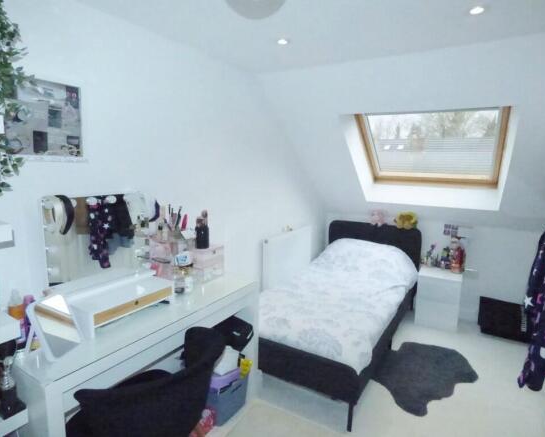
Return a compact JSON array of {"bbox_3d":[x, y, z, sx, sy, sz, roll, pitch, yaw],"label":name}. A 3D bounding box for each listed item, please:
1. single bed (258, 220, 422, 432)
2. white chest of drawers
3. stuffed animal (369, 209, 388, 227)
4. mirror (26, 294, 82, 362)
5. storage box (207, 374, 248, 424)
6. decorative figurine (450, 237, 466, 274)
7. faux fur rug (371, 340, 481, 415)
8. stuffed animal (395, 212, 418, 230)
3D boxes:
[{"bbox_3d":[0.574,0.613,2.883,0.970,0.860,2.060,6,10,30],"label":"single bed"},{"bbox_3d":[1.630,0.729,3.314,0.370,0.545,0.400,5,10,24],"label":"white chest of drawers"},{"bbox_3d":[1.128,-0.007,3.603,0.175,0.180,0.140,5,9,22],"label":"stuffed animal"},{"bbox_3d":[-0.778,0.377,1.214,0.130,0.205,0.145,4,9,18],"label":"mirror"},{"bbox_3d":[-0.337,0.998,2.058,0.300,0.310,0.260,6,10,30],"label":"storage box"},{"bbox_3d":[1.701,0.333,3.097,0.125,0.310,0.110,6,10,28],"label":"decorative figurine"},{"bbox_3d":[1.077,1.103,2.476,0.960,0.040,0.620,-5,11,-34],"label":"faux fur rug"},{"bbox_3d":[1.373,0.030,3.459,0.200,0.180,0.150,5,9,22],"label":"stuffed animal"}]

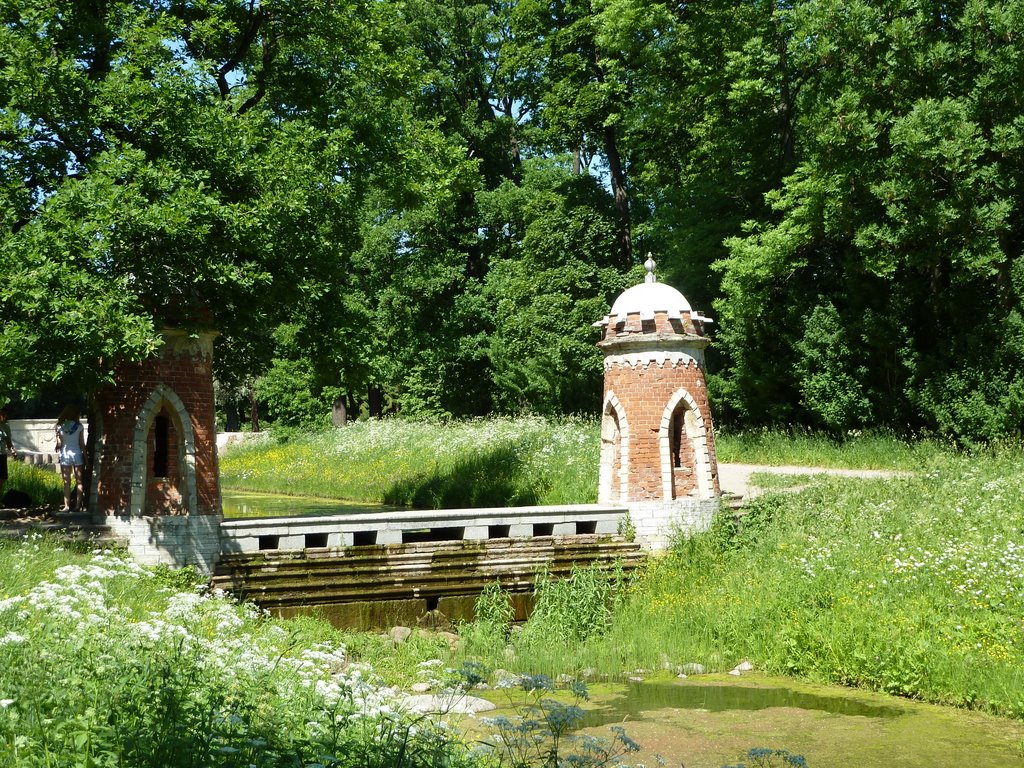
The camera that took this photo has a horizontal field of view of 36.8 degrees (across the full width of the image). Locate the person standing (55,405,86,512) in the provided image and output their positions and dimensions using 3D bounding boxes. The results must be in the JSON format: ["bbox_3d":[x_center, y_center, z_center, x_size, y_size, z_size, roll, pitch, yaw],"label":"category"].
[{"bbox_3d":[-6.839,1.145,23.800,0.480,1.660,0.320,0,-3,-19],"label":"person standing"}]

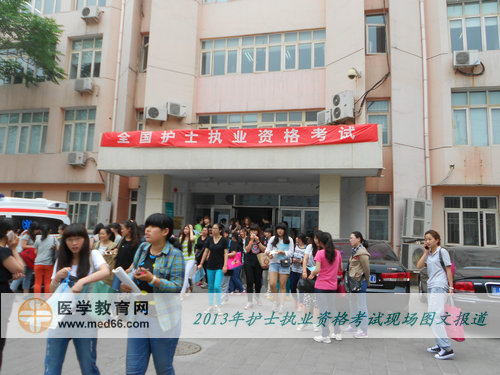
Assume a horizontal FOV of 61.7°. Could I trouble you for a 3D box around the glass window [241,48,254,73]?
[{"bbox_3d":[-0.099,-5.534,18.299,0.564,1.110,0.063,0,-8,14],"label":"glass window"}]

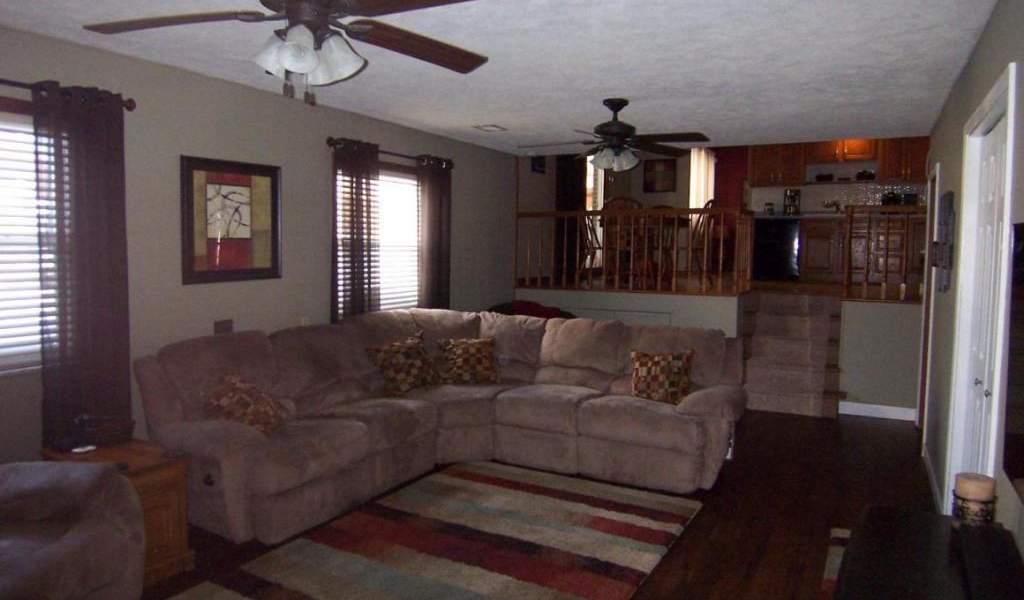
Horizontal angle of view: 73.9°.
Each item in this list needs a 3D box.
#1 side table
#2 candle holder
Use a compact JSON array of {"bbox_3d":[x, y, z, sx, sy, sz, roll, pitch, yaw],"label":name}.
[{"bbox_3d":[-1.829,0.981,3.142,0.600,0.540,0.340,3,5,28],"label":"side table"},{"bbox_3d":[1.287,0.584,1.896,0.112,0.085,0.112,3,5,28],"label":"candle holder"}]

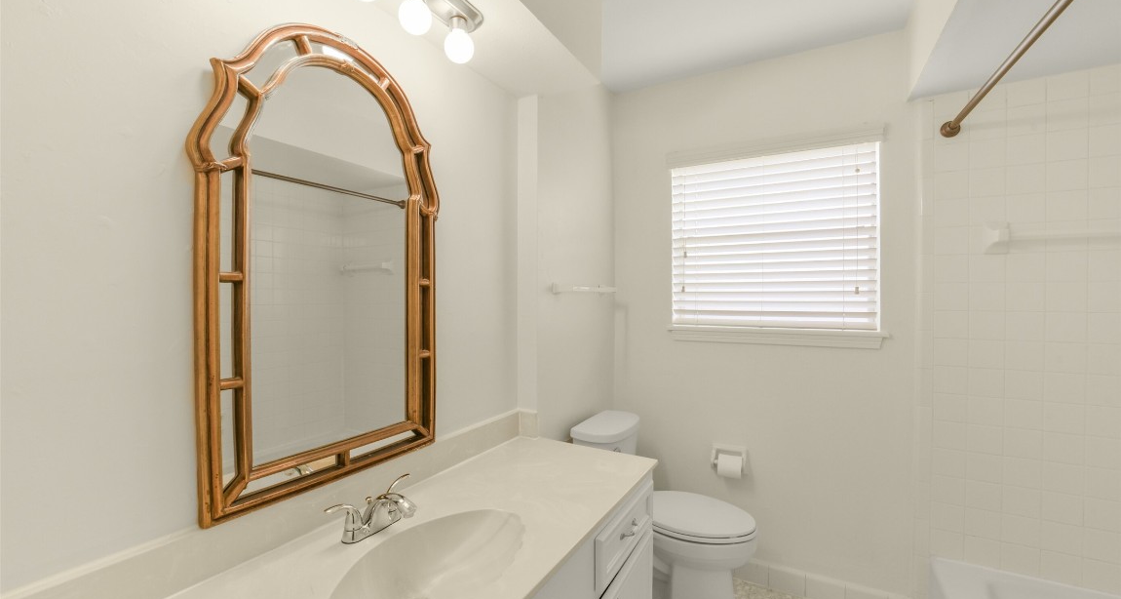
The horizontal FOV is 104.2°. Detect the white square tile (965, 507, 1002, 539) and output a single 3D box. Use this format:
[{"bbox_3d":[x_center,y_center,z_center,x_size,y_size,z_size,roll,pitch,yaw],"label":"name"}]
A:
[{"bbox_3d":[1.645,0.873,1.699,0.108,0.108,0.008,0,1,26],"label":"white square tile"}]

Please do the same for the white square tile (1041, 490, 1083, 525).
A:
[{"bbox_3d":[1.830,0.759,1.591,0.107,0.108,0.010,0,0,27],"label":"white square tile"}]

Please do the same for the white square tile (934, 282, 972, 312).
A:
[{"bbox_3d":[1.558,-0.010,1.741,0.107,0.108,0.009,0,0,30],"label":"white square tile"}]

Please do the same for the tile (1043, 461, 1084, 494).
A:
[{"bbox_3d":[1.818,0.644,1.581,0.108,0.108,0.009,0,1,27],"label":"tile"}]

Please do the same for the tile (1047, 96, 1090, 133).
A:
[{"bbox_3d":[1.844,-0.669,1.586,0.108,0.108,0.008,0,1,26],"label":"tile"}]

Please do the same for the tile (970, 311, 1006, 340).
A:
[{"bbox_3d":[1.630,0.098,1.674,0.108,0.108,0.009,0,1,27],"label":"tile"}]

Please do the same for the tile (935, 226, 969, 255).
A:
[{"bbox_3d":[1.558,-0.230,1.740,0.107,0.108,0.009,0,0,30],"label":"tile"}]

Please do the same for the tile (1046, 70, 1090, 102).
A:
[{"bbox_3d":[1.822,-0.765,1.569,0.108,0.092,0.009,0,1,27],"label":"tile"}]

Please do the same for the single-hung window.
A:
[{"bbox_3d":[0.968,-0.254,2.056,0.870,0.905,0.100,0,1,27],"label":"single-hung window"}]

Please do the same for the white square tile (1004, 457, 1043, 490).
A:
[{"bbox_3d":[1.744,0.653,1.648,0.108,0.108,0.008,0,1,26],"label":"white square tile"}]

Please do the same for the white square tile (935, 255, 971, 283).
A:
[{"bbox_3d":[1.536,-0.121,1.721,0.108,0.108,0.009,0,1,27],"label":"white square tile"}]

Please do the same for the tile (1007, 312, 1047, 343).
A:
[{"bbox_3d":[1.735,0.101,1.632,0.107,0.108,0.010,0,0,27],"label":"tile"}]

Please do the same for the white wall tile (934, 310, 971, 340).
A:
[{"bbox_3d":[1.557,0.100,1.742,0.107,0.108,0.009,0,0,30],"label":"white wall tile"}]

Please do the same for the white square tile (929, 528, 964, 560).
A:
[{"bbox_3d":[1.544,0.976,1.738,0.107,0.108,0.010,0,0,27],"label":"white square tile"}]

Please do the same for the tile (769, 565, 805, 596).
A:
[{"bbox_3d":[1.052,1.313,2.025,0.153,0.110,0.011,0,0,30],"label":"tile"}]

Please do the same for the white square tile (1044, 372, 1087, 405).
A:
[{"bbox_3d":[1.830,0.321,1.587,0.107,0.108,0.010,0,0,27],"label":"white square tile"}]

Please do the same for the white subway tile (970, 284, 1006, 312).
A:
[{"bbox_3d":[1.639,-0.009,1.679,0.107,0.108,0.010,0,0,27],"label":"white subway tile"}]

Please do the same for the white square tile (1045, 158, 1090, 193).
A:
[{"bbox_3d":[1.821,-0.446,1.571,0.108,0.108,0.009,0,1,27],"label":"white square tile"}]

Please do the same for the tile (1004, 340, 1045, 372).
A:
[{"bbox_3d":[1.744,0.212,1.643,0.108,0.108,0.008,0,1,26],"label":"tile"}]

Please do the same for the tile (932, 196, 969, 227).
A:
[{"bbox_3d":[1.546,-0.339,1.725,0.107,0.108,0.009,0,1,27],"label":"tile"}]

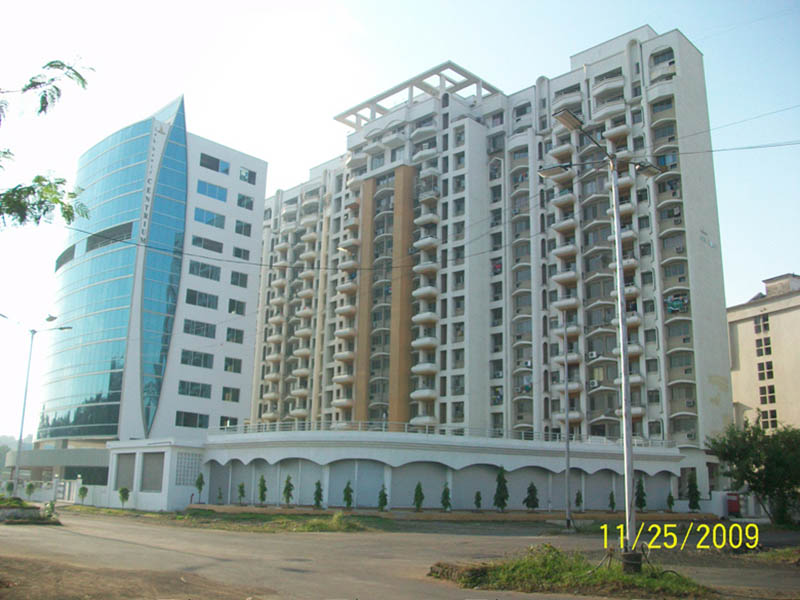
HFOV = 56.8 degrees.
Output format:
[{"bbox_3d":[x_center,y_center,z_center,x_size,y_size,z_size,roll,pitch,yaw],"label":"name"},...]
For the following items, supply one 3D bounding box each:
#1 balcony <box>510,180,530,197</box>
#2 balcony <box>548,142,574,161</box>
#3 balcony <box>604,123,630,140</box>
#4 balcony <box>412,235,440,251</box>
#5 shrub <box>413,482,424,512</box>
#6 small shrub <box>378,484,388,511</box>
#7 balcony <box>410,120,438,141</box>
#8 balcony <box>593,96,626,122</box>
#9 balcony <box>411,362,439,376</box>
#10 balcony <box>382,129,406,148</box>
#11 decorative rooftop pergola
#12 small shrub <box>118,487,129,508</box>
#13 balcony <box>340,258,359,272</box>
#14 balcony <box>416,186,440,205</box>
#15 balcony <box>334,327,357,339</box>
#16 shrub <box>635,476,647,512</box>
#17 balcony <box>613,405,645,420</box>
[{"bbox_3d":[13.715,-12.701,84.729,2.300,1.100,1.100,-12,-20,43],"label":"balcony"},{"bbox_3d":[18.391,-16.530,83.317,2.600,1.080,1.450,-12,-20,43],"label":"balcony"},{"bbox_3d":[22.782,-17.544,77.457,1.200,1.000,2.800,14,-19,-43],"label":"balcony"},{"bbox_3d":[3.154,-6.427,87.110,2.600,1.080,1.550,-12,-20,43],"label":"balcony"},{"bbox_3d":[1.356,14.303,53.712,0.763,2.035,0.763,1,-15,2],"label":"shrub"},{"bbox_3d":[-1.223,14.269,53.311,0.670,1.879,0.670,2,-15,-1],"label":"small shrub"},{"bbox_3d":[3.062,-20.212,90.202,1.300,1.100,3.400,14,-19,-43],"label":"balcony"},{"bbox_3d":[21.621,-19.885,76.948,3.405,1.374,1.400,-12,-20,43],"label":"balcony"},{"bbox_3d":[2.769,7.792,82.906,1.200,1.000,3.000,14,-19,-43],"label":"balcony"},{"bbox_3d":[-0.664,-20.592,95.167,2.650,1.050,1.500,-12,-20,43],"label":"balcony"},{"bbox_3d":[2.263,-25.532,102.457,11.400,3.000,22.500,15,-19,-43],"label":"decorative rooftop pergola"},{"bbox_3d":[-14.895,10.672,39.908,0.576,1.252,0.576,1,-14,0],"label":"small shrub"},{"bbox_3d":[-6.690,-4.326,96.065,1.200,1.000,2.950,14,-19,-43],"label":"balcony"},{"bbox_3d":[3.515,-12.290,88.530,2.200,1.100,1.350,-12,-20,43],"label":"balcony"},{"bbox_3d":[-7.257,4.194,95.874,1.650,1.170,2.700,14,-18,-43],"label":"balcony"},{"bbox_3d":[12.599,10.161,38.727,0.625,1.913,0.625,1,-13,0],"label":"shrub"},{"bbox_3d":[22.248,10.988,72.252,1.650,1.170,2.700,14,-18,-43],"label":"balcony"}]

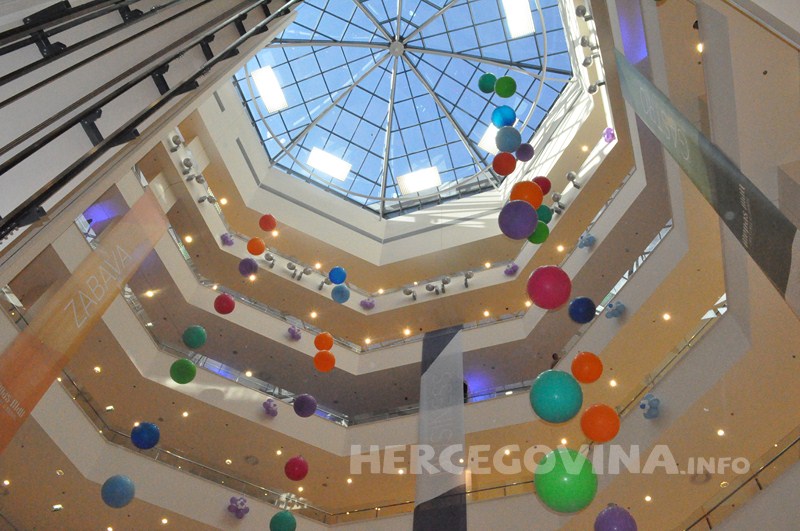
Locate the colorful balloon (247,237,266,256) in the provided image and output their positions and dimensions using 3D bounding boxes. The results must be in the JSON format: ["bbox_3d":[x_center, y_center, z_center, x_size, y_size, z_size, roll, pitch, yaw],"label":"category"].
[{"bbox_3d":[-5.962,-0.786,24.870,0.739,0.739,0.739,2,-57,3],"label":"colorful balloon"}]

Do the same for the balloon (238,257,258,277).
[{"bbox_3d":[-6.332,0.096,25.040,0.790,0.822,0.790,2,-56,3],"label":"balloon"}]

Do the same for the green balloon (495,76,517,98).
[{"bbox_3d":[3.728,-6.280,21.101,0.740,0.740,0.740,2,-57,3],"label":"green balloon"}]

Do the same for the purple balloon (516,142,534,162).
[{"bbox_3d":[5.362,-4.841,25.700,0.747,0.747,0.747,2,-57,3],"label":"purple balloon"}]

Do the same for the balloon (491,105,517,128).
[{"bbox_3d":[3.357,-4.785,19.280,0.788,0.820,0.788,2,-56,3],"label":"balloon"}]

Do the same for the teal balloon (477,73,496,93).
[{"bbox_3d":[3.502,-7.242,23.840,0.764,0.795,0.764,2,-56,3],"label":"teal balloon"}]

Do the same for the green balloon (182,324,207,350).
[{"bbox_3d":[-6.641,2.313,19.398,0.748,0.748,0.748,2,-57,3],"label":"green balloon"}]

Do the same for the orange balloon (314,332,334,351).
[{"bbox_3d":[-2.932,2.952,23.107,0.734,0.734,0.734,2,-57,3],"label":"orange balloon"}]

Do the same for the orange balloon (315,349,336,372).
[{"bbox_3d":[-2.830,3.632,22.640,0.812,0.845,0.812,2,-56,3],"label":"orange balloon"}]

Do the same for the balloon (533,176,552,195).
[{"bbox_3d":[5.615,-3.157,23.732,0.733,0.733,0.733,2,-57,3],"label":"balloon"}]

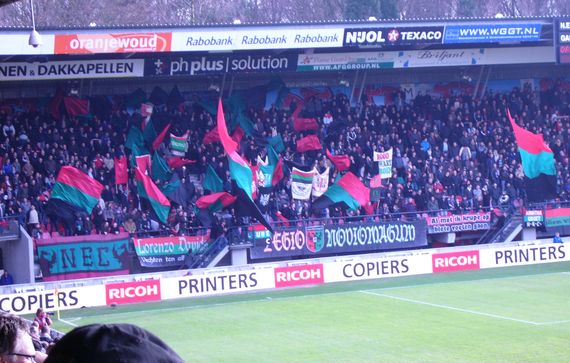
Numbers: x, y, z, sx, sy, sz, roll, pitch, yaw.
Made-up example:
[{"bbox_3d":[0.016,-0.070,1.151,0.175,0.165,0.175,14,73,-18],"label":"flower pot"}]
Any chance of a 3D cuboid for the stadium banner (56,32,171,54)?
[{"bbox_3d":[-8.572,-6.925,86.457,6.187,1.000,0.100,-4,16,-26],"label":"stadium banner"}]

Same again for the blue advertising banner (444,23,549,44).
[{"bbox_3d":[11.532,-8.244,96.182,6.442,1.000,0.100,-4,16,-26],"label":"blue advertising banner"}]

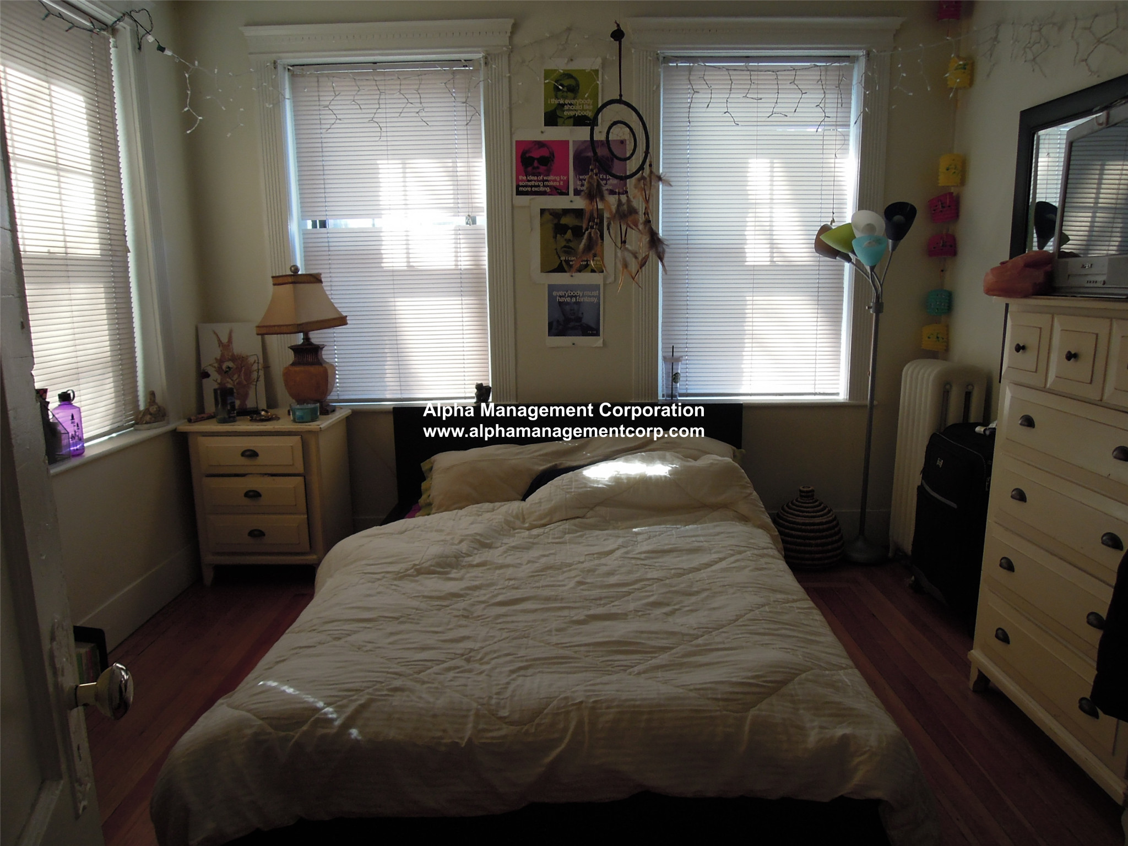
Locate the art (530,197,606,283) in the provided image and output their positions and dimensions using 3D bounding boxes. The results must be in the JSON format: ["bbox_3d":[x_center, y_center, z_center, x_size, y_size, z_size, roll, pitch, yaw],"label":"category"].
[{"bbox_3d":[0.036,-0.889,3.830,0.384,0.399,0.012,-1,9,0],"label":"art"}]

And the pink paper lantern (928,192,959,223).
[{"bbox_3d":[1.738,-0.982,3.578,0.128,0.118,0.110,-6,11,26],"label":"pink paper lantern"}]

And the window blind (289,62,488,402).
[{"bbox_3d":[-0.812,-0.884,3.736,0.891,1.580,0.040,-1,10,0],"label":"window blind"}]

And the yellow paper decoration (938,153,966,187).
[{"bbox_3d":[1.824,-1.191,3.683,0.119,0.151,0.106,-1,9,0],"label":"yellow paper decoration"}]

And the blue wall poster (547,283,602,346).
[{"bbox_3d":[0.055,-0.544,3.887,0.279,0.331,0.012,-1,9,0],"label":"blue wall poster"}]

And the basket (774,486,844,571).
[{"bbox_3d":[1.141,0.482,3.689,0.370,0.369,0.370,-1,10,0],"label":"basket"}]

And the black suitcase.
[{"bbox_3d":[1.713,0.409,3.190,0.313,0.742,0.505,-1,9,0],"label":"black suitcase"}]

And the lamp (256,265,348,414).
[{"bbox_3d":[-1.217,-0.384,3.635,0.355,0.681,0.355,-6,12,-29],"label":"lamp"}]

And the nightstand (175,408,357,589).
[{"bbox_3d":[-1.389,0.348,3.748,0.646,0.749,0.465,-1,9,0],"label":"nightstand"}]

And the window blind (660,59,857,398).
[{"bbox_3d":[0.945,-0.948,3.881,0.924,1.636,0.045,-1,9,0],"label":"window blind"}]

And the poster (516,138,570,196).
[{"bbox_3d":[-0.099,-1.182,3.622,0.247,0.247,0.008,-1,10,0],"label":"poster"}]

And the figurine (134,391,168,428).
[{"bbox_3d":[-1.698,-0.059,3.216,0.075,0.145,0.115,6,12,30],"label":"figurine"}]

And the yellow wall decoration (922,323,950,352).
[{"bbox_3d":[1.752,-0.403,3.684,0.125,0.128,0.110,6,11,24],"label":"yellow wall decoration"}]

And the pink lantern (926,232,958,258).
[{"bbox_3d":[1.744,-0.821,3.607,0.128,0.110,0.110,4,11,25],"label":"pink lantern"}]

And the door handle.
[{"bbox_3d":[-0.461,0.271,0.785,0.056,0.057,0.057,-3,10,-13],"label":"door handle"}]

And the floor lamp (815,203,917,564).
[{"bbox_3d":[1.410,-0.170,3.739,0.465,1.707,0.424,-1,9,0],"label":"floor lamp"}]

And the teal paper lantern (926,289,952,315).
[{"bbox_3d":[1.755,-0.563,3.655,0.118,0.120,0.110,4,11,25],"label":"teal paper lantern"}]

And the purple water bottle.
[{"bbox_3d":[-1.762,0.003,2.785,0.090,0.213,0.090,-1,9,0],"label":"purple water bottle"}]

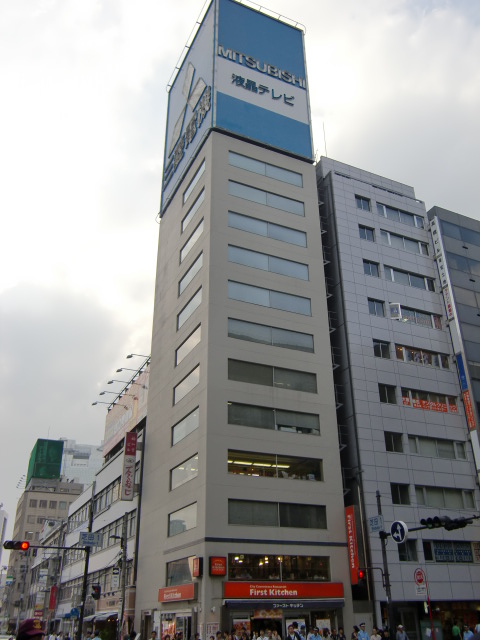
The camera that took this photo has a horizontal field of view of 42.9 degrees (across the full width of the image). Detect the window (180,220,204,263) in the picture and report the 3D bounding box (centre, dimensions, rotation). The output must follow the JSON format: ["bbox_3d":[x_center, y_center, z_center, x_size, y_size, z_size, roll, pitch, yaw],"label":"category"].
[{"bbox_3d":[-4.119,-6.739,52.724,0.150,1.499,5.593,11,-29,-22],"label":"window"}]

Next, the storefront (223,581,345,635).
[{"bbox_3d":[2.736,17.336,35.048,7.945,4.143,1.000,12,-29,-22],"label":"storefront"}]

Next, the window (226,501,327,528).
[{"bbox_3d":[2.339,11.846,36.997,6.735,1.461,0.200,12,-30,-22],"label":"window"}]

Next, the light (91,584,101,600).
[{"bbox_3d":[-6.953,13.191,29.500,0.340,0.680,0.380,12,-30,-22],"label":"light"}]

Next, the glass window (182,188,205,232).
[{"bbox_3d":[-3.745,-8.723,49.319,0.200,1.408,5.082,12,-30,-22],"label":"glass window"}]

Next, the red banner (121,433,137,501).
[{"bbox_3d":[-8.775,11.614,48.473,0.880,5.395,0.250,12,-30,-22],"label":"red banner"}]

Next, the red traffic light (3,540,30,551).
[{"bbox_3d":[-10.865,11.012,29.700,1.220,0.420,0.350,11,-29,-22],"label":"red traffic light"}]

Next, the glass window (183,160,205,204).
[{"bbox_3d":[-3.883,-11.586,51.742,0.150,1.352,5.288,12,-29,-22],"label":"glass window"}]

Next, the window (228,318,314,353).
[{"bbox_3d":[2.434,1.242,46.795,7.414,1.573,0.150,11,-29,-22],"label":"window"}]

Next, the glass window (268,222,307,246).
[{"bbox_3d":[3.764,-6.686,48.196,3.506,1.441,0.150,12,-29,-22],"label":"glass window"}]

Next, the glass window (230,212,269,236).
[{"bbox_3d":[0.645,-7.323,46.897,3.369,1.441,0.150,12,-29,-22],"label":"glass window"}]

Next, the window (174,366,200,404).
[{"bbox_3d":[-3.737,4.710,43.398,0.150,1.474,5.288,12,-29,-22],"label":"window"}]

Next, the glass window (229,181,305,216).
[{"bbox_3d":[2.151,-9.479,48.007,6.735,1.461,0.200,12,-30,-22],"label":"glass window"}]

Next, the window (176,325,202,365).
[{"bbox_3d":[-3.761,1.956,44.808,0.150,1.457,5.288,12,-29,-22],"label":"window"}]

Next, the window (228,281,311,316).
[{"bbox_3d":[2.222,-1.482,43.878,6.735,1.461,0.200,12,-30,-22],"label":"window"}]

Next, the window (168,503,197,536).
[{"bbox_3d":[-3.557,12.602,38.309,0.200,1.408,5.082,12,-30,-22],"label":"window"}]

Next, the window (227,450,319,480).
[{"bbox_3d":[2.516,10.139,42.295,7.414,1.597,0.150,11,-29,-22],"label":"window"}]

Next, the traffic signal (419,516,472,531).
[{"bbox_3d":[8.225,8.085,24.300,1.450,0.420,1.250,12,-30,-22],"label":"traffic signal"}]

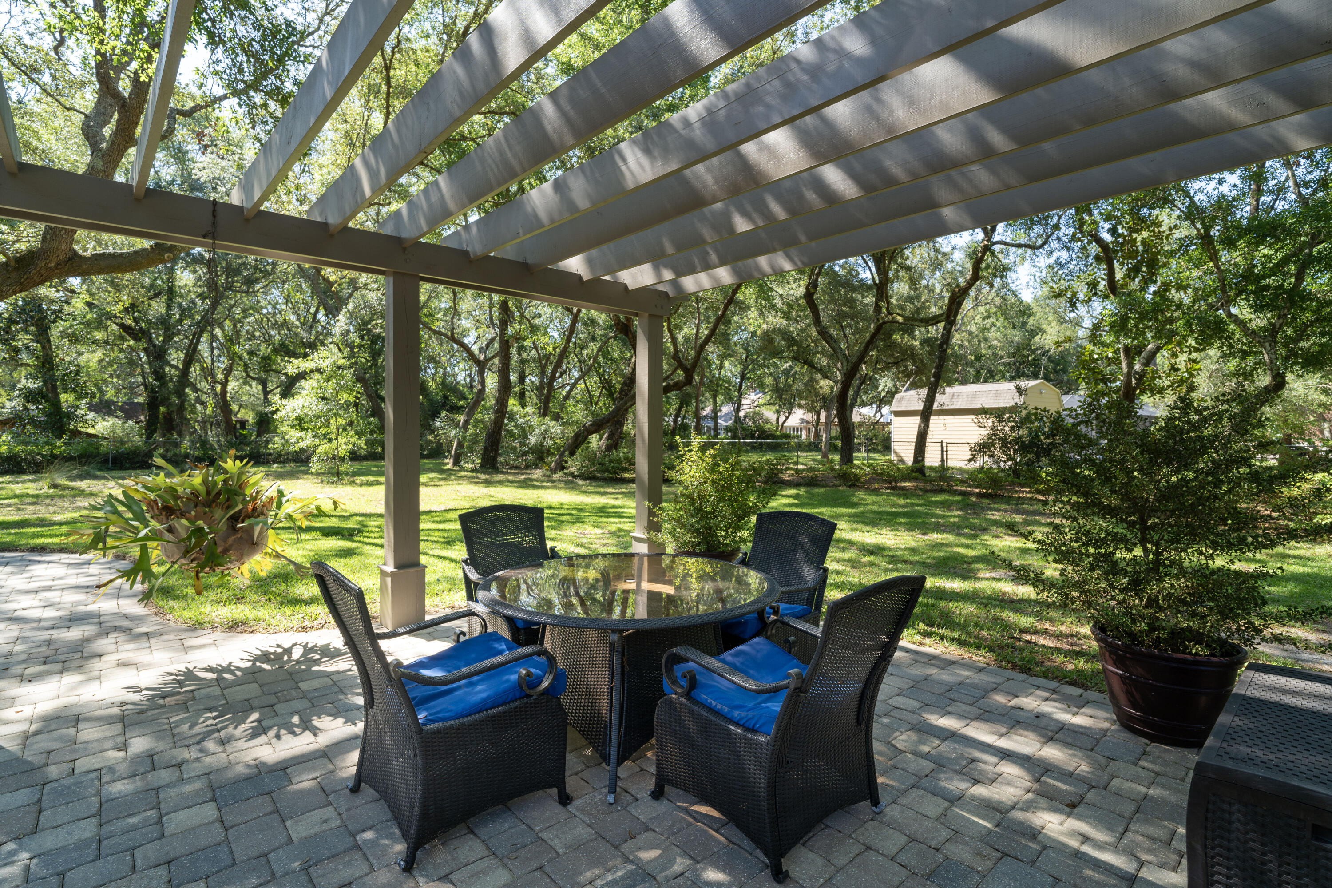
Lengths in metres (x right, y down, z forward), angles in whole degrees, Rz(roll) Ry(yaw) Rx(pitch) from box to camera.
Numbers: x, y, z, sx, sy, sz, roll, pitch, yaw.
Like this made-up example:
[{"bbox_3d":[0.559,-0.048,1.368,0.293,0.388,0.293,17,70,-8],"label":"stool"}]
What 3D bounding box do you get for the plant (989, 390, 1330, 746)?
[{"bbox_3d":[2.230,0.530,2.800,1.150,1.550,1.080,0,0,0],"label":"plant"}]

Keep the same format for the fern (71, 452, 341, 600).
[{"bbox_3d":[-2.650,0.470,3.520,1.200,0.820,1.100,0,0,-37],"label":"fern"}]

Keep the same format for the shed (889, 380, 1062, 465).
[{"bbox_3d":[14.250,-0.820,27.400,3.900,3.850,5.900,0,0,-36],"label":"shed"}]

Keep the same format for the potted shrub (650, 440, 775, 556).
[{"bbox_3d":[0.395,0.645,5.100,1.020,1.330,0.980,0,0,0],"label":"potted shrub"}]

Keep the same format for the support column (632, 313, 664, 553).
[{"bbox_3d":[-0.160,0.045,5.690,0.250,2.530,0.250,0,0,-43],"label":"support column"}]

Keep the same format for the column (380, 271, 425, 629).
[{"bbox_3d":[-1.917,0.050,4.320,0.250,2.520,0.250,0,0,-43],"label":"column"}]

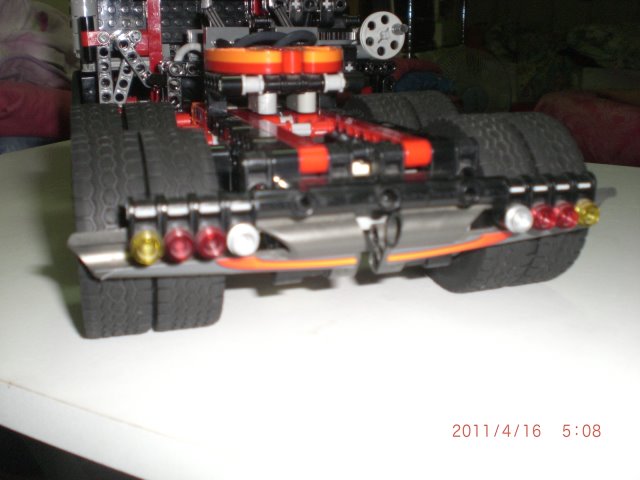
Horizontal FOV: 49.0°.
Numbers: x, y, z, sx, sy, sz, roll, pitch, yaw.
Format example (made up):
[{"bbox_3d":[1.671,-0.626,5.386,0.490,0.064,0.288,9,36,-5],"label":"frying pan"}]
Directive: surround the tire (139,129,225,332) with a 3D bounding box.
[{"bbox_3d":[-0.045,-0.004,0.226,0.019,0.062,0.062,-6,19,-16],"label":"tire"}]

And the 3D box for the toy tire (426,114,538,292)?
[{"bbox_3d":[0.053,-0.013,0.254,0.019,0.062,0.062,-6,19,-16],"label":"toy tire"}]

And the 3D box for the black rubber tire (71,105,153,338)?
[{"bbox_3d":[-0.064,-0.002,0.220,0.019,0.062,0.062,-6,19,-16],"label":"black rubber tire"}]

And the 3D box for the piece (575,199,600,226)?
[{"bbox_3d":[0.080,-0.008,0.209,0.008,0.008,0.005,-6,11,-16],"label":"piece"}]

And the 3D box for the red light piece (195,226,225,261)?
[{"bbox_3d":[-0.027,0.001,0.177,0.008,0.008,0.005,-6,11,-16],"label":"red light piece"}]

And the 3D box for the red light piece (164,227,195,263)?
[{"bbox_3d":[-0.035,0.001,0.174,0.008,0.008,0.005,-6,11,-16],"label":"red light piece"}]

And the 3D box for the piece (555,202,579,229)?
[{"bbox_3d":[0.073,-0.007,0.206,0.008,0.008,0.005,-6,11,-16],"label":"piece"}]

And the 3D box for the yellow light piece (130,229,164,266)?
[{"bbox_3d":[-0.042,0.002,0.172,0.008,0.008,0.005,-6,11,-16],"label":"yellow light piece"}]

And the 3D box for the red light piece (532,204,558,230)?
[{"bbox_3d":[0.065,-0.007,0.204,0.008,0.008,0.005,-6,11,-16],"label":"red light piece"}]

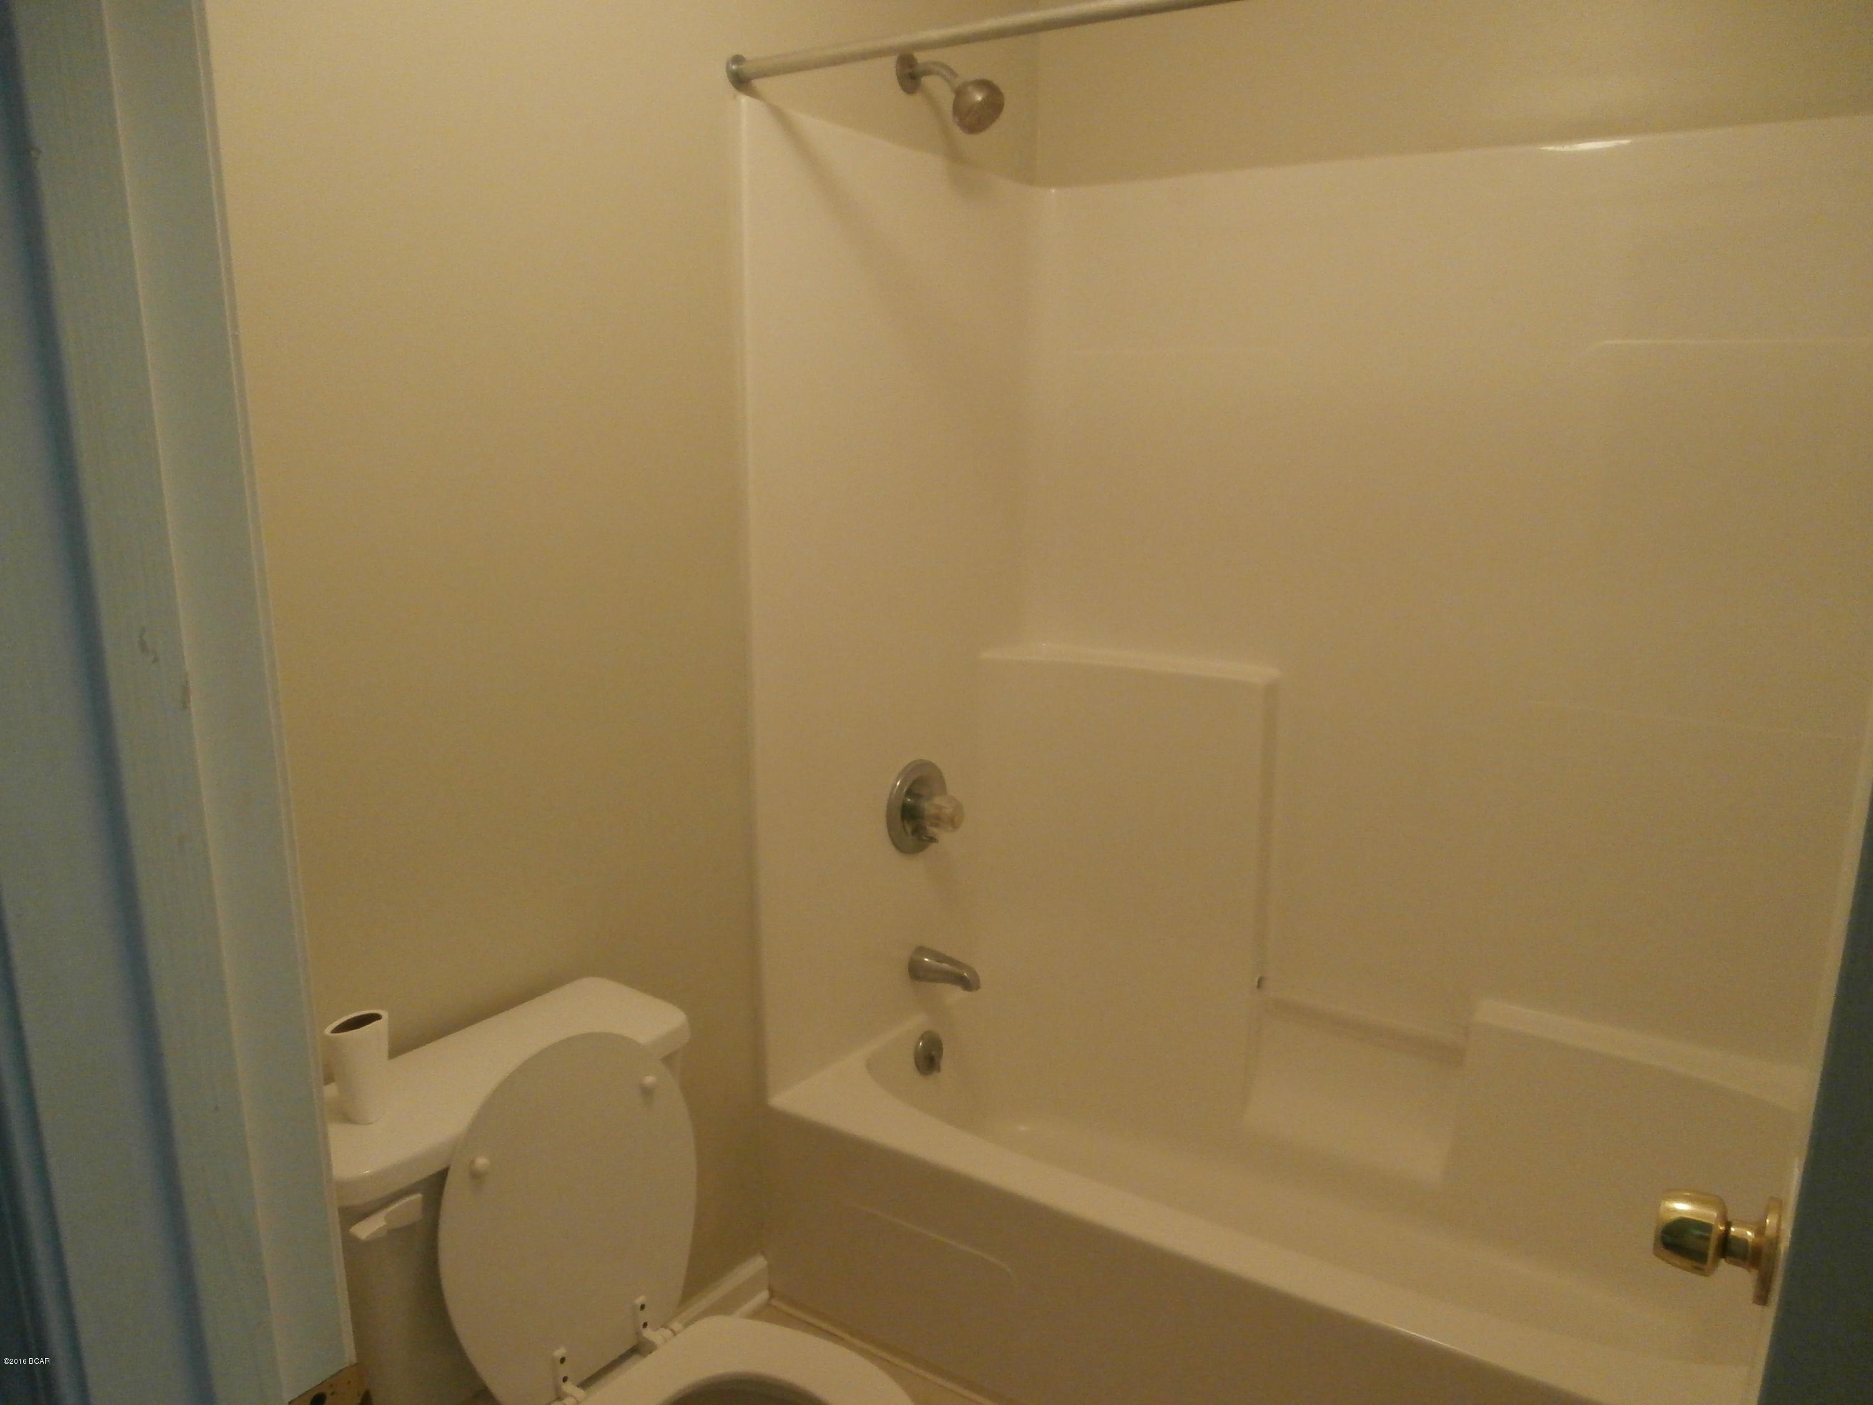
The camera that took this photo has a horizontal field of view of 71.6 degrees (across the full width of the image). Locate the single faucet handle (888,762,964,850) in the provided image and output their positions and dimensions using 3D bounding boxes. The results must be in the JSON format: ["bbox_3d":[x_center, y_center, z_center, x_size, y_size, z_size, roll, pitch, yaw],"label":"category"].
[{"bbox_3d":[-0.001,0.197,2.348,0.092,0.175,0.175,8,15,31],"label":"single faucet handle"}]

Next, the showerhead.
[{"bbox_3d":[0.026,-0.963,2.046,0.175,0.133,0.080,8,15,31],"label":"showerhead"}]

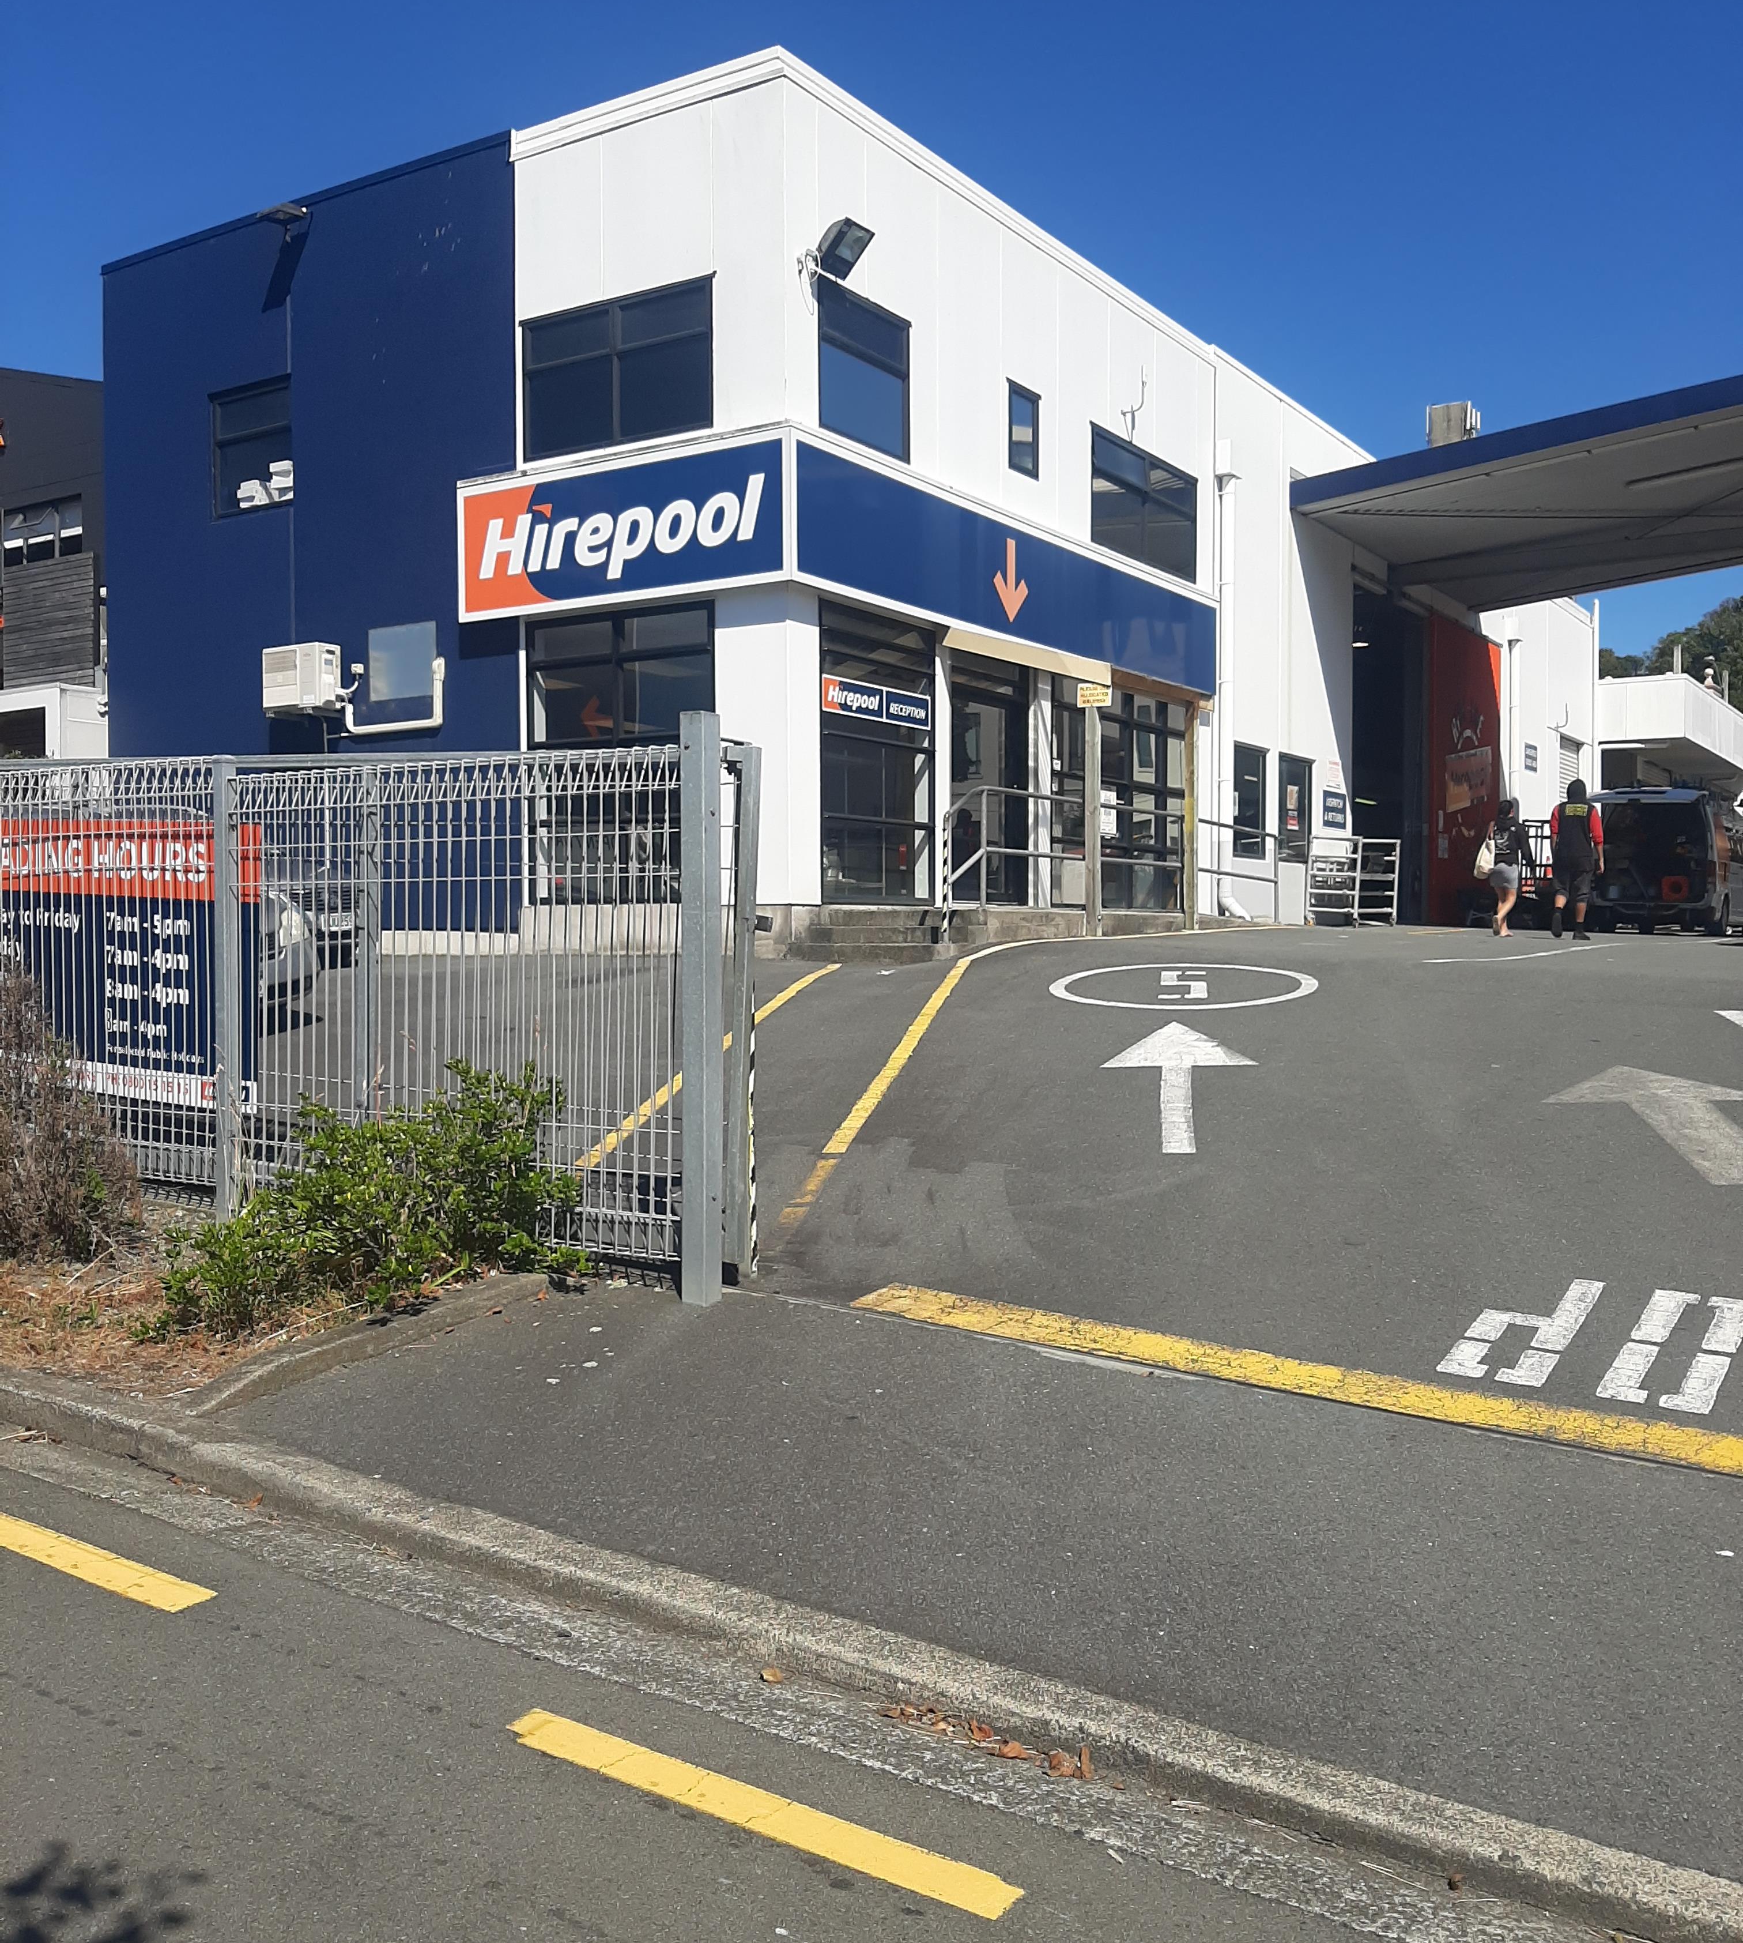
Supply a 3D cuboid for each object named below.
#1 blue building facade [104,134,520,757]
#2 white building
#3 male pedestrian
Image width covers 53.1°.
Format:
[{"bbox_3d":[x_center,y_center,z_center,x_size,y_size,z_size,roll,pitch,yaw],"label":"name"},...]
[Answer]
[{"bbox_3d":[-5.631,-3.858,17.110,6.100,7.150,0.500,1,2,33],"label":"blue building facade"},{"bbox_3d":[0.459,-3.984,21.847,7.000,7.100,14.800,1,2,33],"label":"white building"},{"bbox_3d":[7.637,-1.229,18.900,0.580,1.770,0.500,1,2,28],"label":"male pedestrian"}]

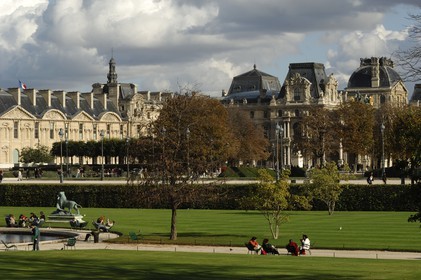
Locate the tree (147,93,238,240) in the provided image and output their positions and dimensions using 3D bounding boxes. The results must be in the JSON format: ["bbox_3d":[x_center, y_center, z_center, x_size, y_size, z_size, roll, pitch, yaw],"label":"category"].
[{"bbox_3d":[-1.677,1.981,93.500,7.400,11.300,7.200,-1,0,0],"label":"tree"}]

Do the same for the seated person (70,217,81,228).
[{"bbox_3d":[-11.756,7.335,107.000,0.900,1.000,0.550,-1,0,30],"label":"seated person"}]

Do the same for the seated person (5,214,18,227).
[{"bbox_3d":[-17.710,7.207,109.300,0.850,1.130,0.550,-1,0,21],"label":"seated person"}]

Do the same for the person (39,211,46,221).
[{"bbox_3d":[-14.919,7.013,108.500,0.850,1.280,0.550,-1,0,-21],"label":"person"}]

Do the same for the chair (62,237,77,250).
[{"bbox_3d":[-8.862,6.569,77.500,0.650,0.800,0.600,-1,0,30],"label":"chair"}]

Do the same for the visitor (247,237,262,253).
[{"bbox_3d":[2.865,6.812,79.000,0.900,1.140,0.570,-1,0,18],"label":"visitor"}]

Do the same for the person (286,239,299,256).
[{"bbox_3d":[4.912,6.440,73.500,0.800,1.070,0.600,-1,0,-6],"label":"person"}]

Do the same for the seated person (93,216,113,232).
[{"bbox_3d":[-8.252,6.474,94.000,1.350,1.150,0.600,-1,0,0],"label":"seated person"}]

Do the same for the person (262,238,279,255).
[{"bbox_3d":[3.612,6.410,73.500,1.020,1.020,0.580,-1,0,-3],"label":"person"}]

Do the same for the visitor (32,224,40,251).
[{"bbox_3d":[-10.991,6.171,77.500,0.450,1.690,0.520,-1,0,-12],"label":"visitor"}]

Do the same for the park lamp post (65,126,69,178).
[{"bbox_3d":[-22.823,1.987,195.000,0.600,8.200,0.600,-1,0,0],"label":"park lamp post"}]

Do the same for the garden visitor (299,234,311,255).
[{"bbox_3d":[6.044,6.714,78.300,0.750,1.270,0.550,-1,0,-9],"label":"garden visitor"}]

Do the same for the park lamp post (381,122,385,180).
[{"bbox_3d":[26.056,1.583,185.000,0.600,8.300,0.600,-1,0,0],"label":"park lamp post"}]

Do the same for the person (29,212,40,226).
[{"bbox_3d":[-14.058,6.390,98.000,0.900,1.150,0.620,-1,0,25],"label":"person"}]

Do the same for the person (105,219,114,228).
[{"bbox_3d":[-8.543,7.197,104.500,0.900,1.050,0.550,-1,0,-18],"label":"person"}]

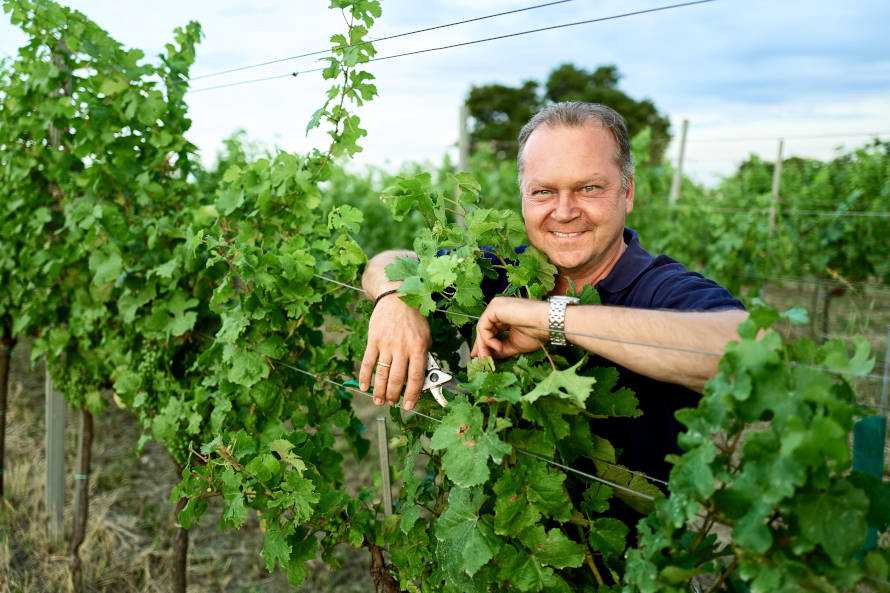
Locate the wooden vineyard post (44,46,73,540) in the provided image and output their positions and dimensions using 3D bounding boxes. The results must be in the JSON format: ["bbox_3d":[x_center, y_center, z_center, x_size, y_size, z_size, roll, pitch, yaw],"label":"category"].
[{"bbox_3d":[-1.452,0.026,2.600,0.070,1.850,0.070,14,12,43],"label":"wooden vineyard post"}]

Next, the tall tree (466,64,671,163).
[{"bbox_3d":[4.885,-6.145,28.480,8.200,6.400,7.500,4,9,10],"label":"tall tree"}]

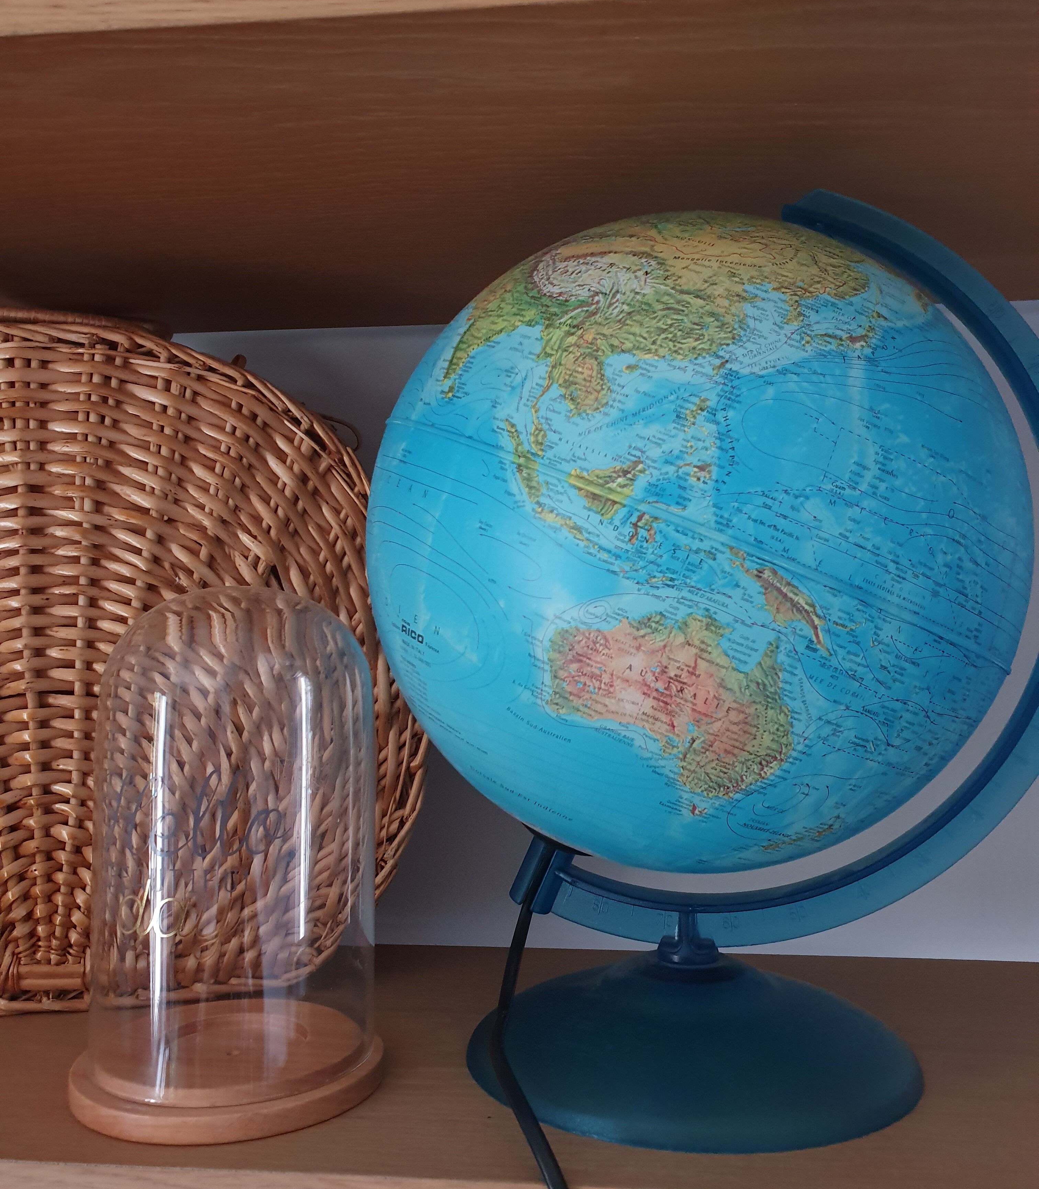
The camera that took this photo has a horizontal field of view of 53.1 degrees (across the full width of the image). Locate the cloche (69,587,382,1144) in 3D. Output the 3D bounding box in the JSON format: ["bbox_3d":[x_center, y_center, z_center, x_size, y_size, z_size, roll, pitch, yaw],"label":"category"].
[{"bbox_3d":[-0.124,0.103,0.461,0.129,0.214,0.129,0,-6,6],"label":"cloche"}]

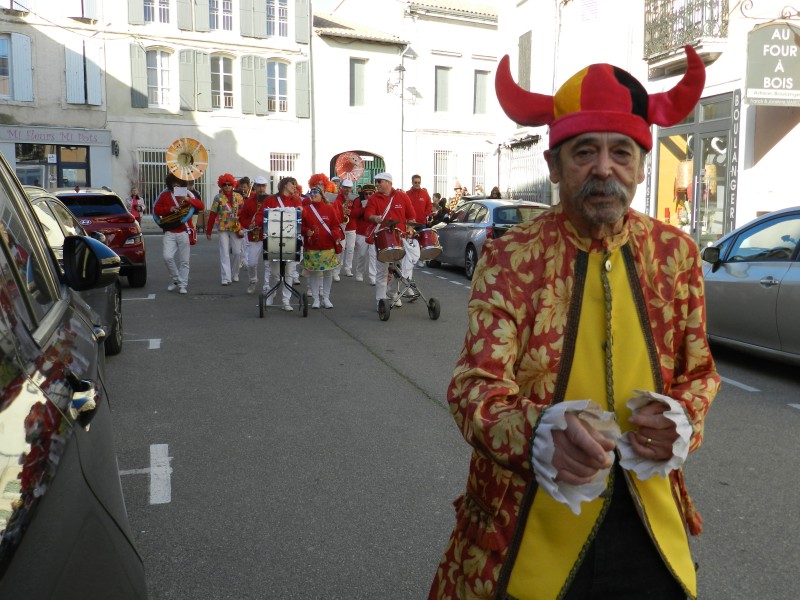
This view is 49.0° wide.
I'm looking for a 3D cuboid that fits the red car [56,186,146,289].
[{"bbox_3d":[-5.352,-1.088,14.767,1.800,1.560,4.165,-2,7,-22],"label":"red car"}]

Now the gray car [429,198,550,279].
[{"bbox_3d":[1.852,-1.225,17.016,1.765,1.421,4.324,-1,6,-12],"label":"gray car"}]

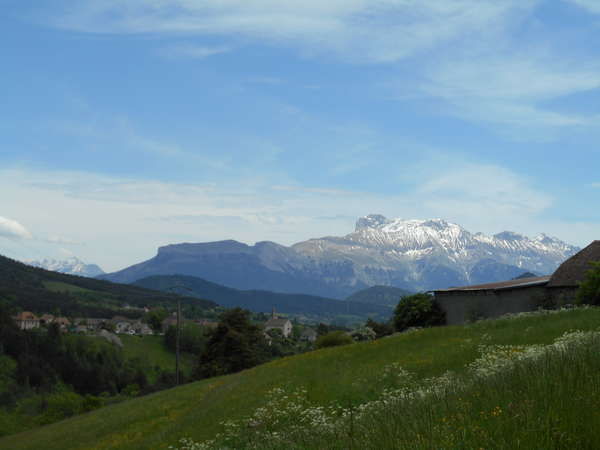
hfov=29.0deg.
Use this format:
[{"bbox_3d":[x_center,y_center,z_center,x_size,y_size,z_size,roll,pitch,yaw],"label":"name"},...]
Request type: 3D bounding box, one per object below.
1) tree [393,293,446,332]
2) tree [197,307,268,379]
[{"bbox_3d":[9.470,7.010,92.000,4.280,3.330,4.000,1,-5,0],"label":"tree"},{"bbox_3d":[-6.370,11.210,108.000,6.880,6.880,6.500,1,-5,0],"label":"tree"}]

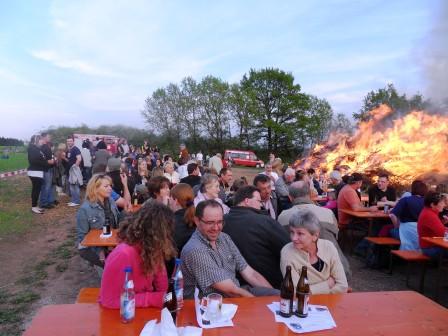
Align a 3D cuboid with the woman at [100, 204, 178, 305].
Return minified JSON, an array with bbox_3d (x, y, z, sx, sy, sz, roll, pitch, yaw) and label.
[{"bbox_3d":[-0.517,0.860,1.900,0.520,1.260,0.780,1,4,-27],"label":"woman"}]

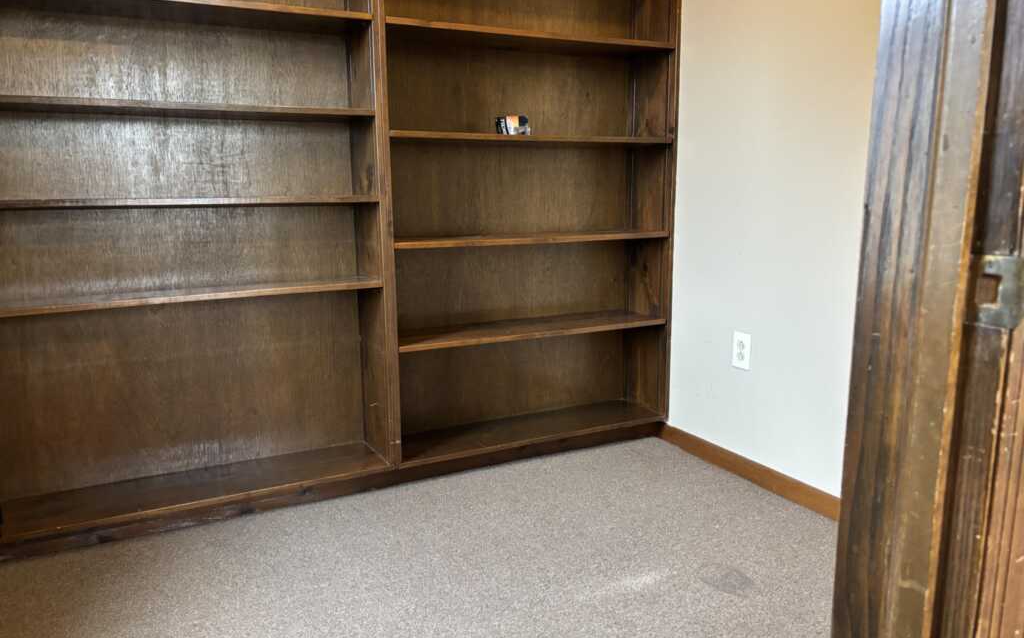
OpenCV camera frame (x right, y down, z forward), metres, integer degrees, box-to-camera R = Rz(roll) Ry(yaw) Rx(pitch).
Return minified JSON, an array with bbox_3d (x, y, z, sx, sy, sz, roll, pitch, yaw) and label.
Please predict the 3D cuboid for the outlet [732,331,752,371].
[{"bbox_3d":[0.720,0.100,2.415,0.007,0.115,0.070,-6,11,-27],"label":"outlet"}]

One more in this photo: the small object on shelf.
[{"bbox_3d":[0.000,-0.600,2.374,0.084,0.061,0.074,-6,11,-27],"label":"small object on shelf"}]

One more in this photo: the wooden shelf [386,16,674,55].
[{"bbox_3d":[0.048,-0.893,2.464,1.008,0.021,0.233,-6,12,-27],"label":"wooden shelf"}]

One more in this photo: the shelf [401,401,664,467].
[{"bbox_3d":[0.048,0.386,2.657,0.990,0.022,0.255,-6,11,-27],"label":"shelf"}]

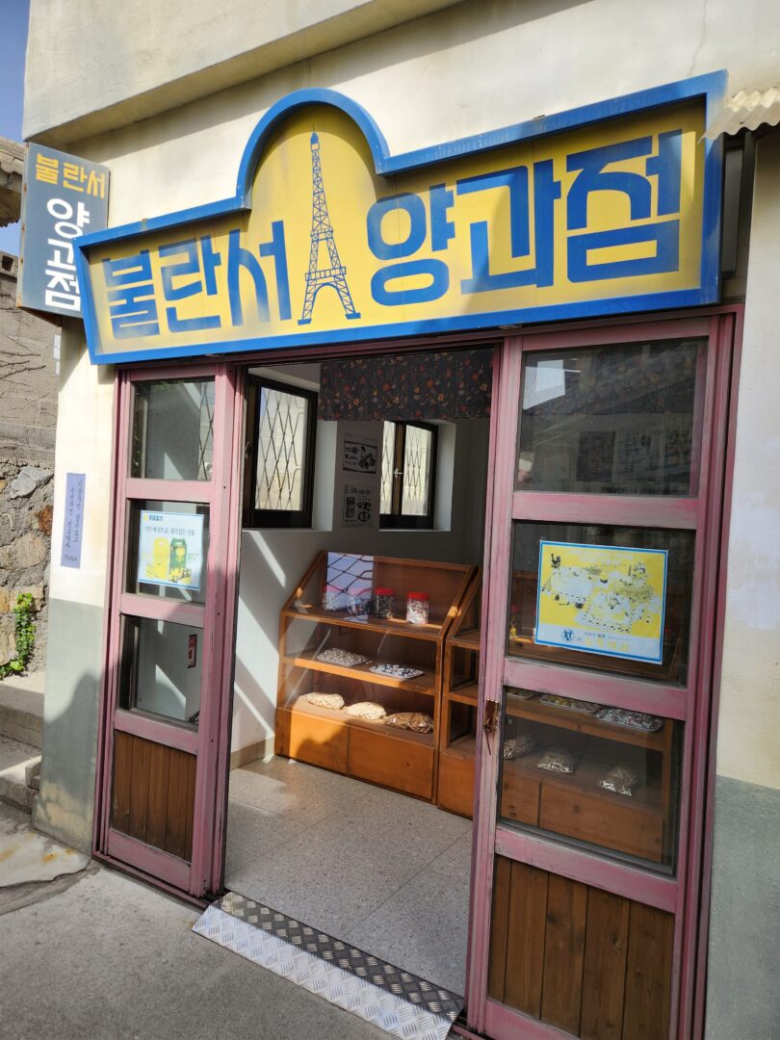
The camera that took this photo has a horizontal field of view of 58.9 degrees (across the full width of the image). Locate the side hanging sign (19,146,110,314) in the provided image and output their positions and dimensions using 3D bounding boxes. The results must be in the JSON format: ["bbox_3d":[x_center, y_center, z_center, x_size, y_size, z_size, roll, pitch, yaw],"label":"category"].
[{"bbox_3d":[-1.417,-1.186,2.963,0.325,0.660,0.256,2,1,-35],"label":"side hanging sign"}]

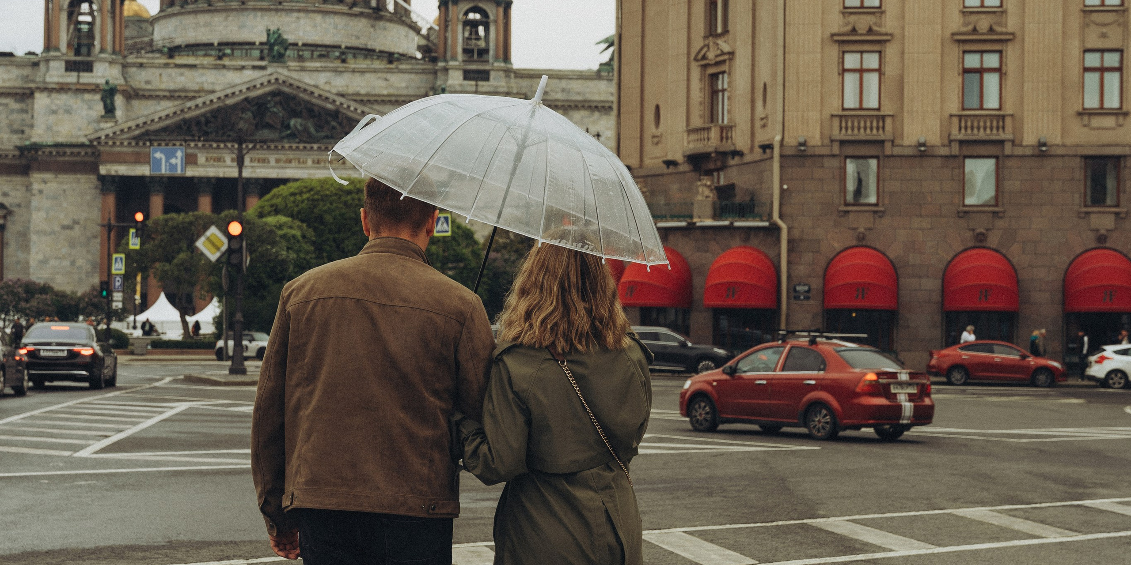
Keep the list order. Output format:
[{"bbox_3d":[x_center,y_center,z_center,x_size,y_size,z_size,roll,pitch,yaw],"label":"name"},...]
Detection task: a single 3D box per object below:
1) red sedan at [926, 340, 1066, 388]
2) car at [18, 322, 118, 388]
[{"bbox_3d":[13.610,2.522,65.300,4.420,1.470,1.730,1,-1,8],"label":"red sedan"},{"bbox_3d":[-11.744,1.715,49.228,1.910,1.490,5.120,1,-1,-7],"label":"car"}]

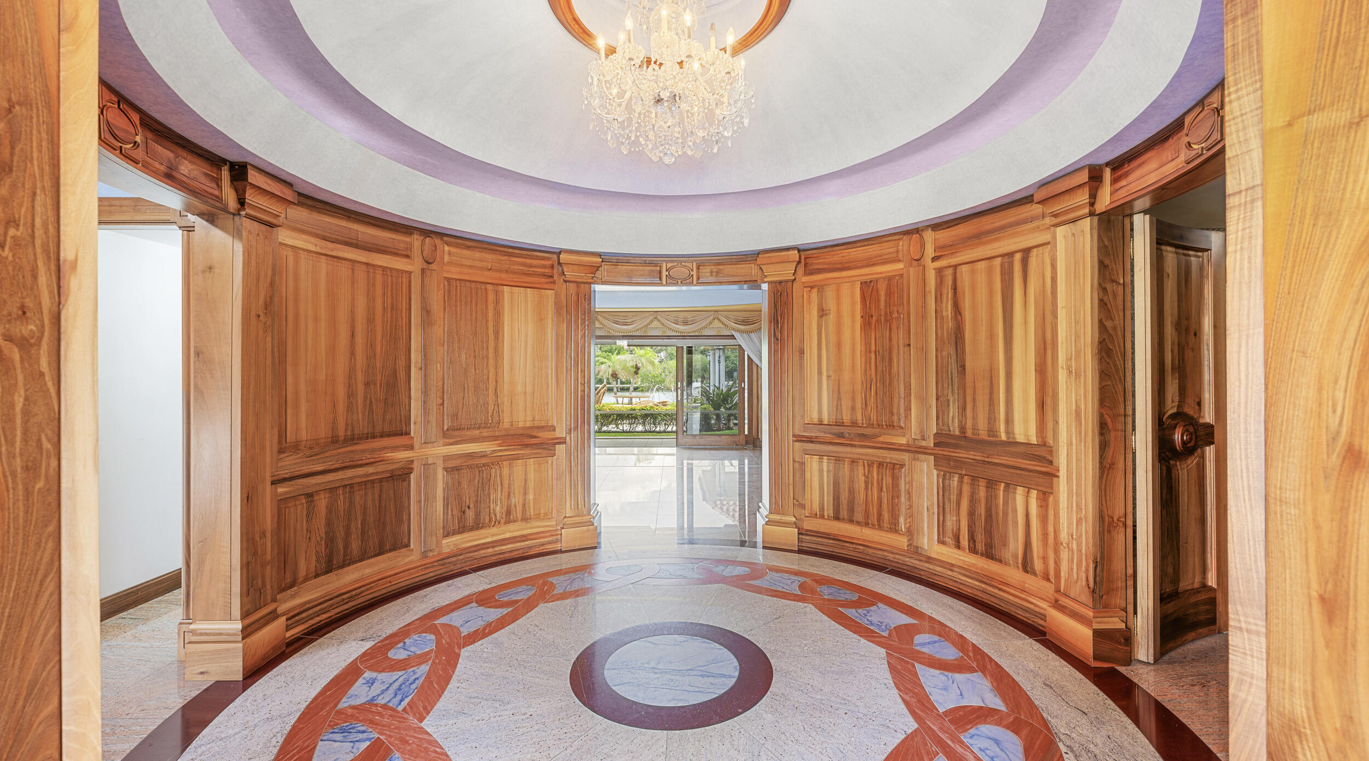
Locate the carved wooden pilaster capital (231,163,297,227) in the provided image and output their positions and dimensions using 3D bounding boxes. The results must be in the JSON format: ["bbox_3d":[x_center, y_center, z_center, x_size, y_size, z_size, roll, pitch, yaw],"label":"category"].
[{"bbox_3d":[-1.989,-0.868,2.525,0.087,0.222,0.318,0,0,-2],"label":"carved wooden pilaster capital"}]

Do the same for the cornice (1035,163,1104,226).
[{"bbox_3d":[1.868,-0.883,2.591,0.087,0.222,0.318,0,0,-7],"label":"cornice"}]

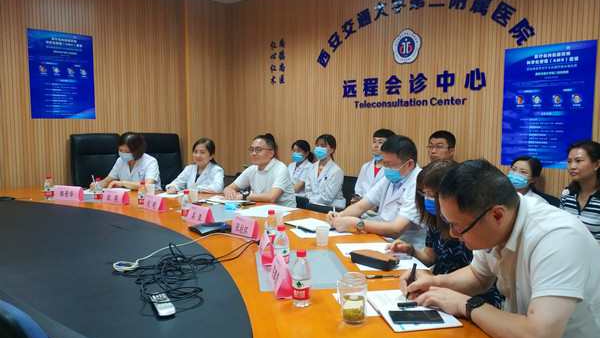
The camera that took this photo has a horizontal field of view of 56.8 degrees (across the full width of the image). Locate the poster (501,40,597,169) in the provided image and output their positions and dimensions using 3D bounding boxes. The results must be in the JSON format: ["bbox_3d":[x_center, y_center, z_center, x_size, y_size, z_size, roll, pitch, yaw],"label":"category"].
[{"bbox_3d":[1.685,-0.424,3.785,0.600,0.835,0.015,4,6,44],"label":"poster"}]

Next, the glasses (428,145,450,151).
[{"bbox_3d":[1.005,-0.155,3.990,0.135,0.043,0.140,-3,5,-40],"label":"glasses"}]

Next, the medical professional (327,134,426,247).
[{"bbox_3d":[0.460,0.430,3.000,0.680,1.220,0.550,-3,6,-35],"label":"medical professional"}]

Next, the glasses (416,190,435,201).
[{"bbox_3d":[0.544,0.111,2.330,0.140,0.045,0.140,5,28,40],"label":"glasses"}]

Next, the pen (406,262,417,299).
[{"bbox_3d":[0.386,0.390,1.920,0.011,0.132,0.011,17,-18,6],"label":"pen"}]

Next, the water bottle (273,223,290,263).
[{"bbox_3d":[-0.076,0.327,2.340,0.064,0.185,0.064,0,5,0],"label":"water bottle"}]

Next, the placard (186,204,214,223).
[{"bbox_3d":[-0.635,0.285,3.520,0.075,0.095,0.215,-3,5,-42],"label":"placard"}]

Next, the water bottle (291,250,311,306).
[{"bbox_3d":[0.007,0.368,1.866,0.062,0.187,0.062,0,5,0],"label":"water bottle"}]

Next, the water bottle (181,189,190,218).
[{"bbox_3d":[-0.724,0.229,3.520,0.064,0.185,0.064,0,5,0],"label":"water bottle"}]

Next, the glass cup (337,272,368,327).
[{"bbox_3d":[0.159,0.394,1.685,0.090,0.153,0.075,0,4,-3],"label":"glass cup"}]

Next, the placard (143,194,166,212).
[{"bbox_3d":[-1.026,0.239,3.923,0.088,0.100,0.225,-4,6,-39],"label":"placard"}]

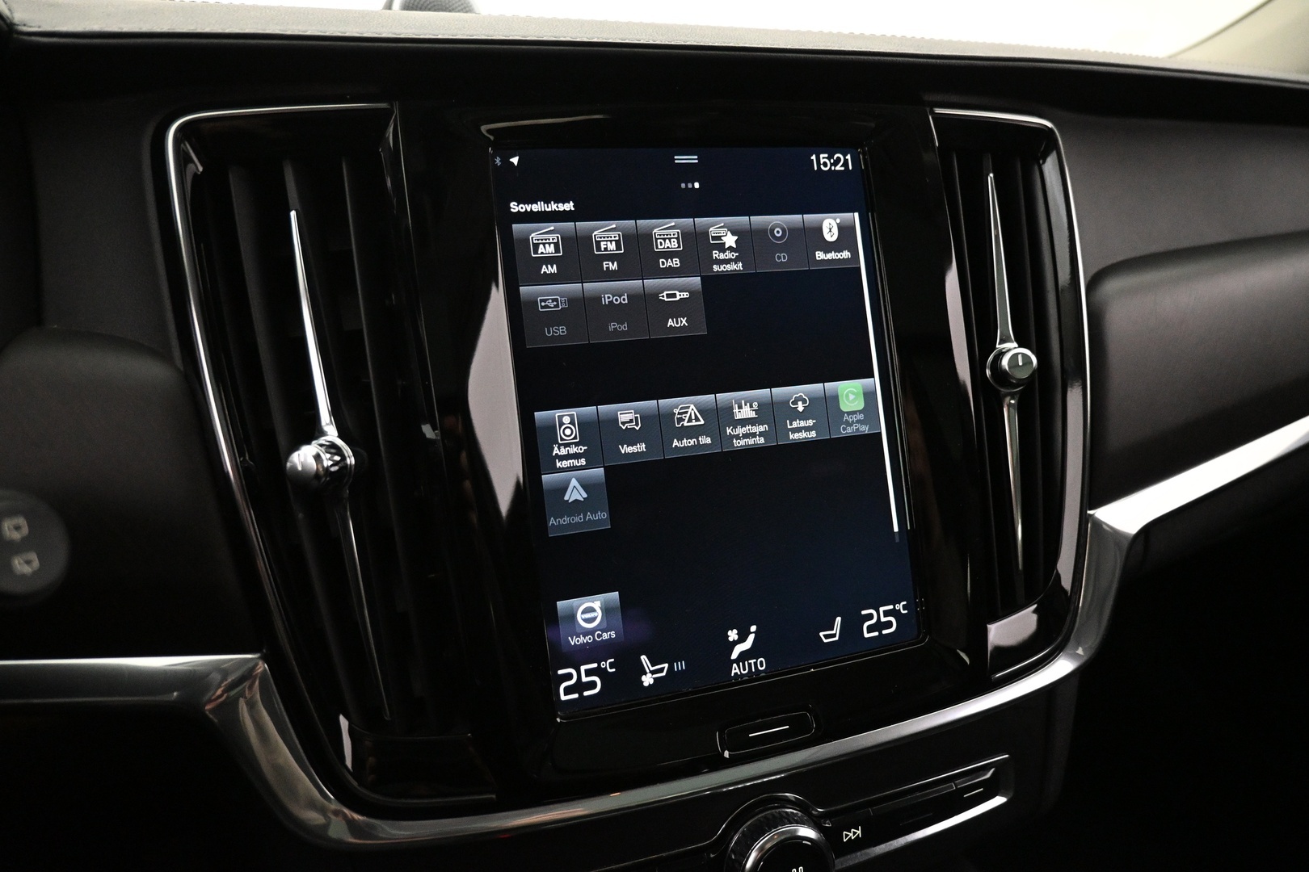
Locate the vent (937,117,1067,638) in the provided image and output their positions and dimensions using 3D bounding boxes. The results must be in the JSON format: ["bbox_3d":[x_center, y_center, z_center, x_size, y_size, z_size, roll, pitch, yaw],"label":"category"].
[{"bbox_3d":[0.133,-0.025,0.334,0.056,0.190,0.030,-4,-1,-19],"label":"vent"}]

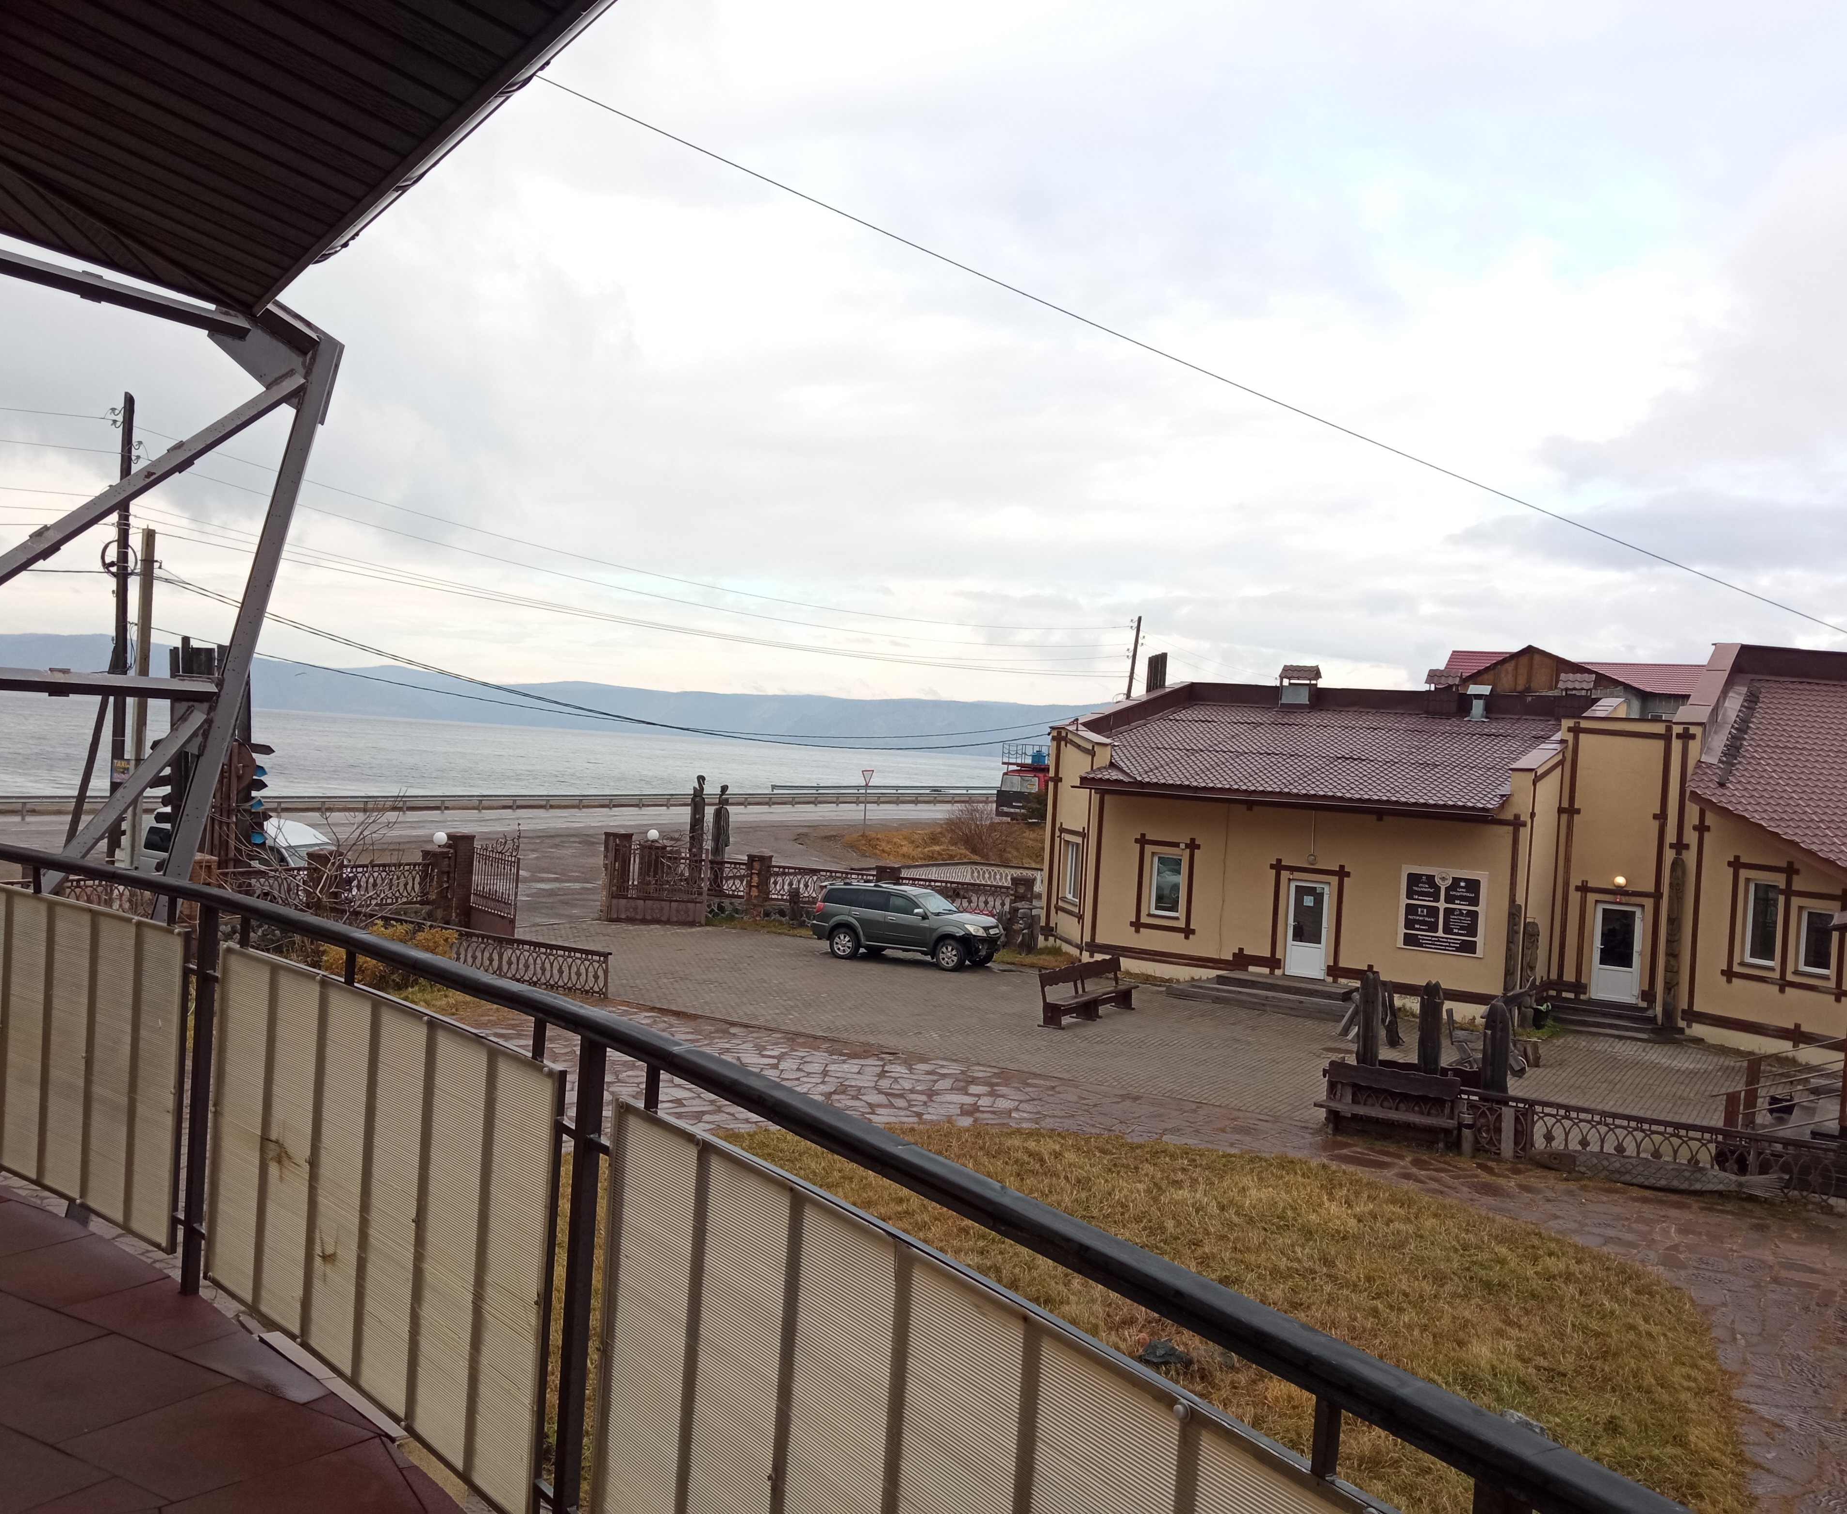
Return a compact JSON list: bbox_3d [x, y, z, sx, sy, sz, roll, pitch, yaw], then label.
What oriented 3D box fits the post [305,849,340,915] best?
[{"bbox_3d":[-13.716,3.084,35.930,0.510,1.820,0.510,4,0,33],"label":"post"}]

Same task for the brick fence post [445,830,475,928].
[{"bbox_3d":[-11.004,2.978,37.328,0.480,2.330,0.480,4,1,39],"label":"brick fence post"}]

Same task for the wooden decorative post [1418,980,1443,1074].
[{"bbox_3d":[6.969,4.222,21.778,0.290,2.240,0.260,3,0,22],"label":"wooden decorative post"}]

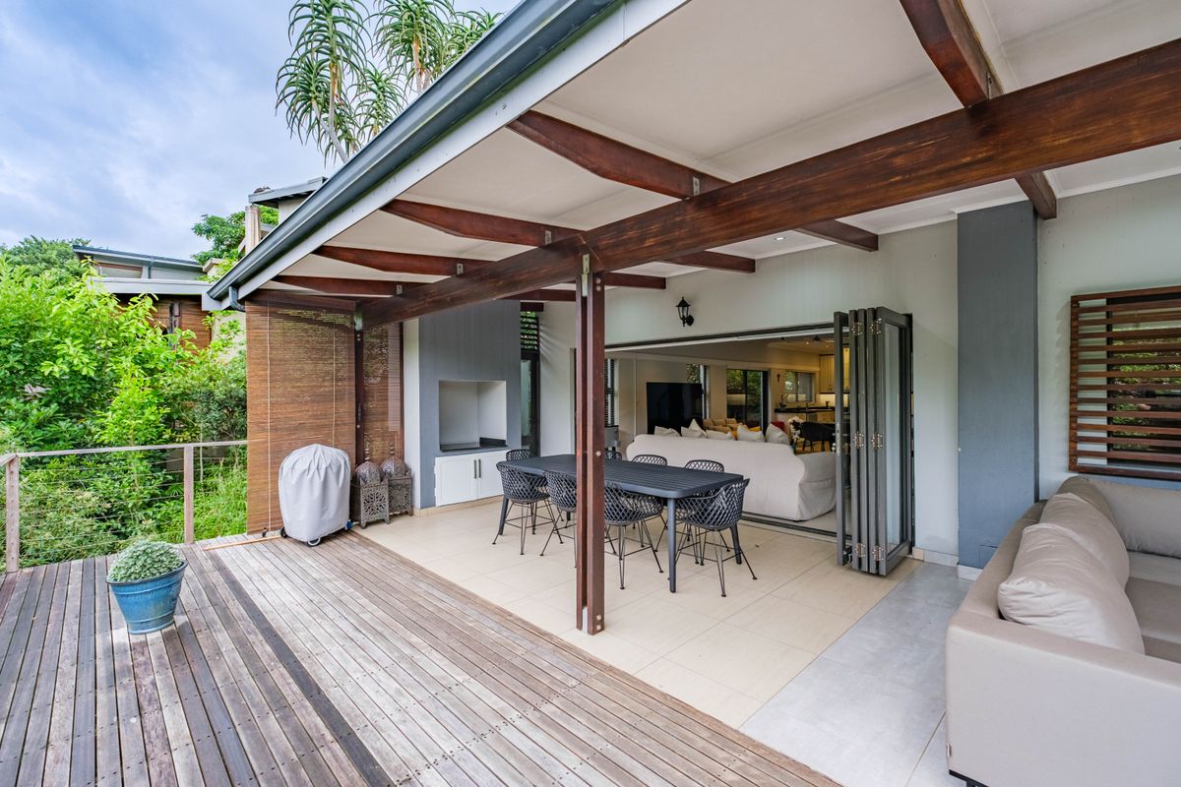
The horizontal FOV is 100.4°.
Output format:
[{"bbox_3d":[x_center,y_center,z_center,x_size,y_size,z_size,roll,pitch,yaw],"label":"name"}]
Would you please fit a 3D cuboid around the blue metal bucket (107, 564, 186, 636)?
[{"bbox_3d":[-2.768,1.287,3.097,0.380,0.350,0.380,0,0,-44],"label":"blue metal bucket"}]

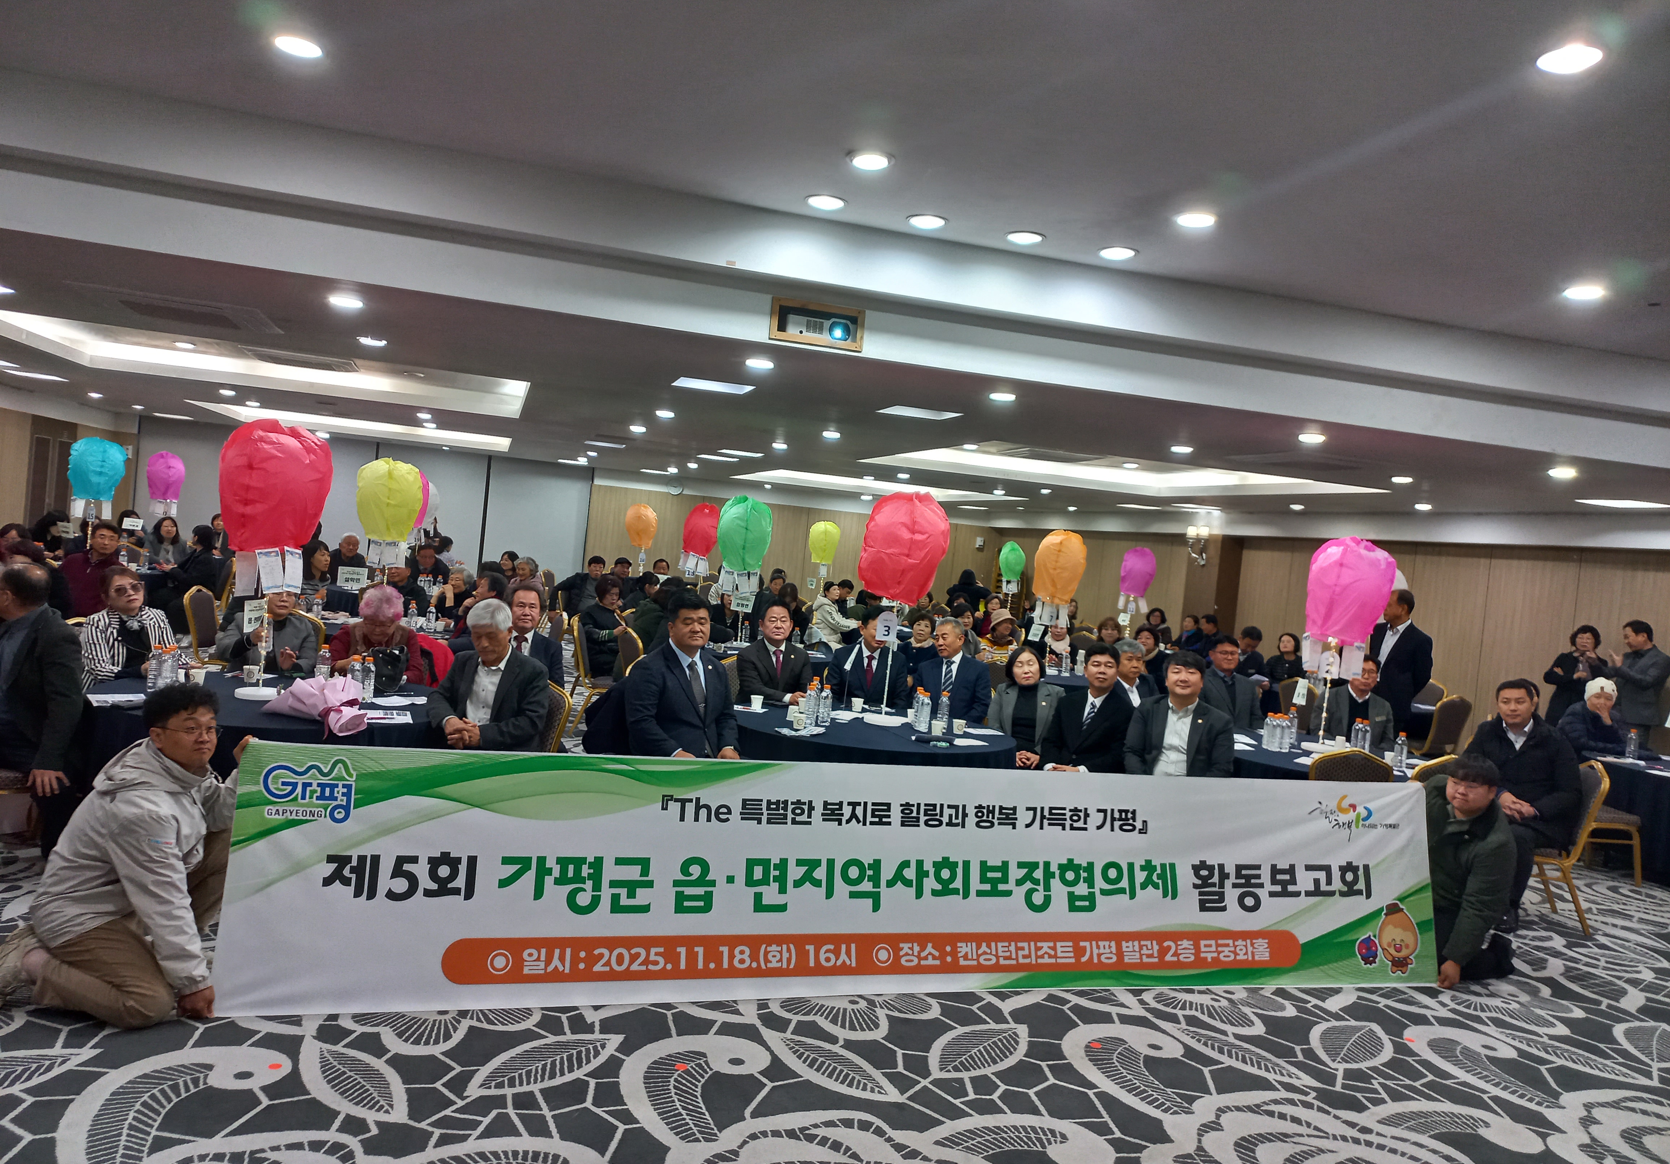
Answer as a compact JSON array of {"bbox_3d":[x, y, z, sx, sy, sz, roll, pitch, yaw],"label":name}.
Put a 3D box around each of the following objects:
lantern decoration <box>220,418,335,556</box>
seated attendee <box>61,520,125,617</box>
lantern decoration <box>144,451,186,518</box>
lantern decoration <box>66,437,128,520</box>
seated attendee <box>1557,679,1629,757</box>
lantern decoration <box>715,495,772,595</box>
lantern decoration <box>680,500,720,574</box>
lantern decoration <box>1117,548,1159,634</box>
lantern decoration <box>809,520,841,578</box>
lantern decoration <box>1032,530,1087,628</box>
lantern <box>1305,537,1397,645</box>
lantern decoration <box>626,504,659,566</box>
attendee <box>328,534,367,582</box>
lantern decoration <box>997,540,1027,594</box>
[{"bbox_3d":[-2.738,-0.475,5.900,0.540,0.630,0.540,5,2,-17],"label":"lantern decoration"},{"bbox_3d":[-5.855,0.203,9.328,0.550,1.320,0.800,5,2,-9],"label":"seated attendee"},{"bbox_3d":[-8.943,-1.301,16.100,0.490,0.880,0.490,4,2,-29],"label":"lantern decoration"},{"bbox_3d":[-7.830,-1.101,12.800,0.610,0.870,0.590,4,2,-31],"label":"lantern decoration"},{"bbox_3d":[5.538,1.343,8.669,0.580,1.270,0.800,4,2,-41],"label":"seated attendee"},{"bbox_3d":[-0.836,-0.339,11.200,0.500,0.910,0.500,5,2,-17],"label":"lantern decoration"},{"bbox_3d":[-1.749,-0.560,15.700,0.490,0.920,0.490,5,2,-17],"label":"lantern decoration"},{"bbox_3d":[4.232,0.101,16.900,0.510,1.100,0.510,5,2,-17],"label":"lantern decoration"},{"bbox_3d":[-0.169,-0.498,18.400,0.470,0.870,0.470,5,2,-1],"label":"lantern decoration"},{"bbox_3d":[2.090,-0.030,11.200,0.490,0.880,0.490,5,2,-17],"label":"lantern decoration"},{"bbox_3d":[3.179,0.056,7.450,0.530,0.650,0.530,6,2,23],"label":"lantern"},{"bbox_3d":[-3.080,-0.752,19.300,0.500,0.980,0.500,5,2,-17],"label":"lantern decoration"},{"bbox_3d":[-5.554,0.113,13.656,0.520,1.320,0.780,5,2,-17],"label":"attendee"},{"bbox_3d":[3.166,-0.257,21.600,0.470,0.930,0.470,5,2,0],"label":"lantern decoration"}]

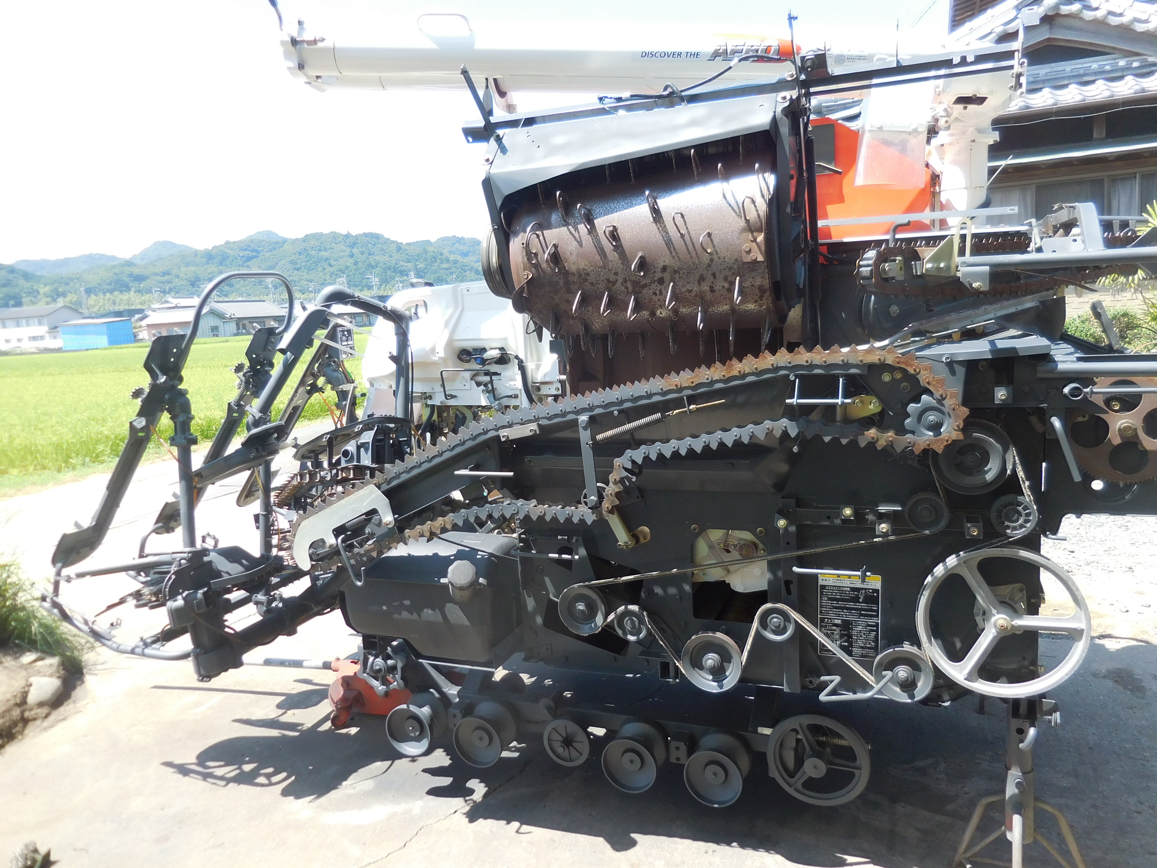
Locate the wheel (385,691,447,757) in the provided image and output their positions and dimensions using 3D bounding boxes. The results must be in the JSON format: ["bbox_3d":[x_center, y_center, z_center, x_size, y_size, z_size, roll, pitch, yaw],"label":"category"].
[{"bbox_3d":[-0.542,0.974,2.823,0.174,0.174,0.118,0,8,21],"label":"wheel"}]

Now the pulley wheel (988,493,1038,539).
[{"bbox_3d":[0.968,0.181,1.862,0.092,0.092,0.035,0,8,21],"label":"pulley wheel"}]

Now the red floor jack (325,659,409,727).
[{"bbox_3d":[-0.593,0.951,3.144,0.620,0.240,0.280,-1,9,15],"label":"red floor jack"}]

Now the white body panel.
[{"bbox_3d":[-0.448,-0.332,3.303,0.840,0.540,0.320,0,8,21],"label":"white body panel"}]

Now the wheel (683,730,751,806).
[{"bbox_3d":[0.408,0.983,2.455,0.169,0.169,0.122,0,8,21],"label":"wheel"}]

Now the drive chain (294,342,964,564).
[{"bbox_3d":[-0.028,0.098,2.190,1.885,0.610,0.050,0,8,21],"label":"drive chain"}]

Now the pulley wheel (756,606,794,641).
[{"bbox_3d":[0.493,0.475,2.092,0.087,0.087,0.035,0,8,21],"label":"pulley wheel"}]

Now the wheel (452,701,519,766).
[{"bbox_3d":[-0.302,0.981,2.732,0.169,0.169,0.122,0,8,21],"label":"wheel"}]

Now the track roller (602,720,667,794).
[{"bbox_3d":[0.172,0.983,2.547,0.169,0.169,0.122,0,8,21],"label":"track roller"}]

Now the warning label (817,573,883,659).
[{"bbox_3d":[0.682,0.461,2.108,0.147,0.216,0.004,0,8,21],"label":"warning label"}]

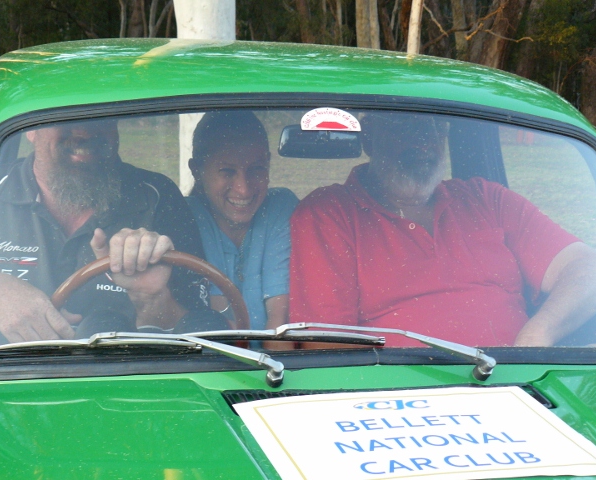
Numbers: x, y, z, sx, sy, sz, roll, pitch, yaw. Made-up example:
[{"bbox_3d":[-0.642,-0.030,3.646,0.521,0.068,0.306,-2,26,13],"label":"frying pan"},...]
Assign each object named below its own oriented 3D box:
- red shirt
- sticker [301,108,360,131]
[{"bbox_3d":[0.296,0.104,2.710,0.580,0.530,0.380,-1,10,-12],"label":"red shirt"},{"bbox_3d":[0.061,-0.229,2.330,0.110,0.053,0.005,-1,-28,-12],"label":"sticker"}]

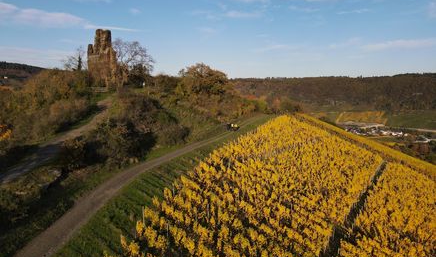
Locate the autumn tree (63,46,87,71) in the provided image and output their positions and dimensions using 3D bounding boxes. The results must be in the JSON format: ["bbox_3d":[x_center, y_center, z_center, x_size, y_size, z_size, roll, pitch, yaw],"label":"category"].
[{"bbox_3d":[-46.050,-21.980,97.000,7.600,9.000,7.000,-4,10,-26],"label":"autumn tree"}]

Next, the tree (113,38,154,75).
[{"bbox_3d":[-26.150,-21.230,93.000,12.600,13.500,11.500,-3,9,-16],"label":"tree"}]

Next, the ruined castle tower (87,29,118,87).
[{"bbox_3d":[-33.620,-20.230,88.000,8.400,16.600,7.500,-2,9,-15],"label":"ruined castle tower"}]

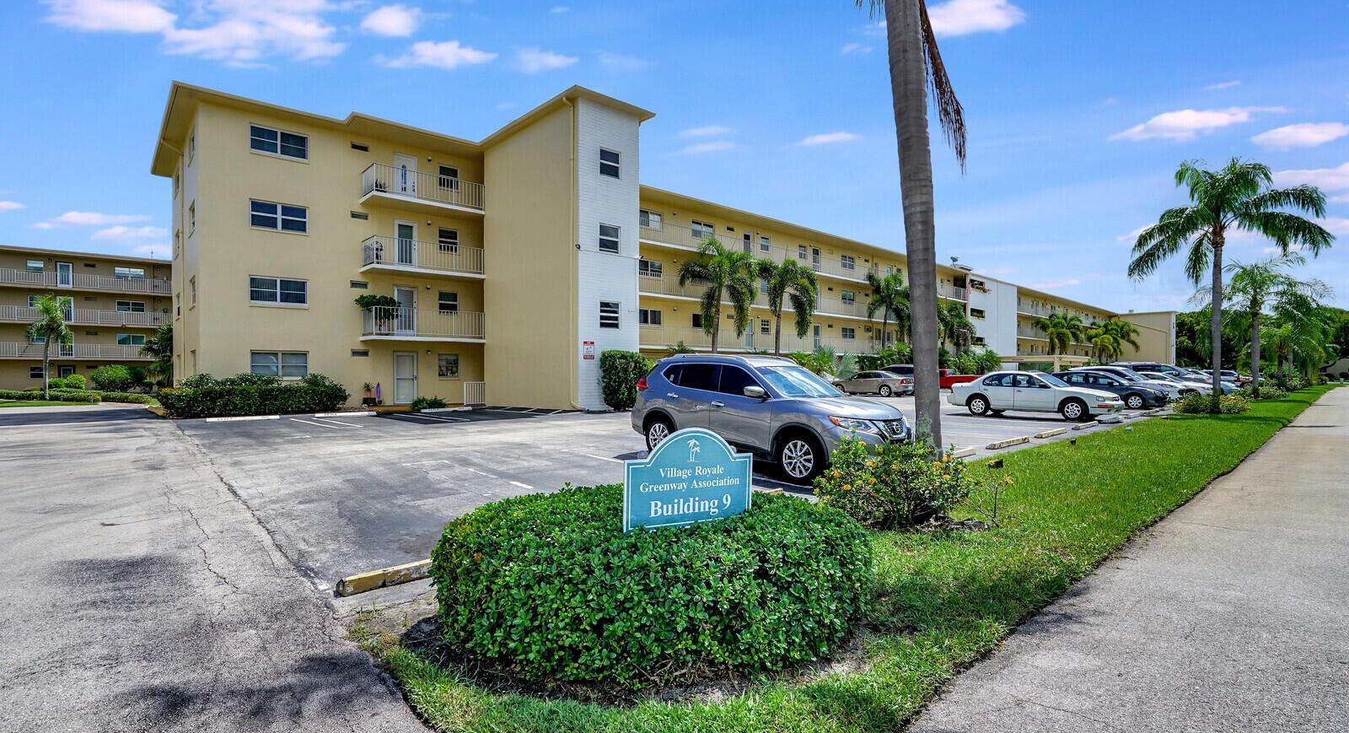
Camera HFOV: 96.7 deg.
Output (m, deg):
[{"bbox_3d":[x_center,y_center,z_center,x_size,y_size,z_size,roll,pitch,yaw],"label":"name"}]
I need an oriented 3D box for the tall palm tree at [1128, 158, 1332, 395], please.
[{"bbox_3d":[19.350,-2.910,21.200,5.400,9.000,5.400,0,0,-41],"label":"tall palm tree"}]

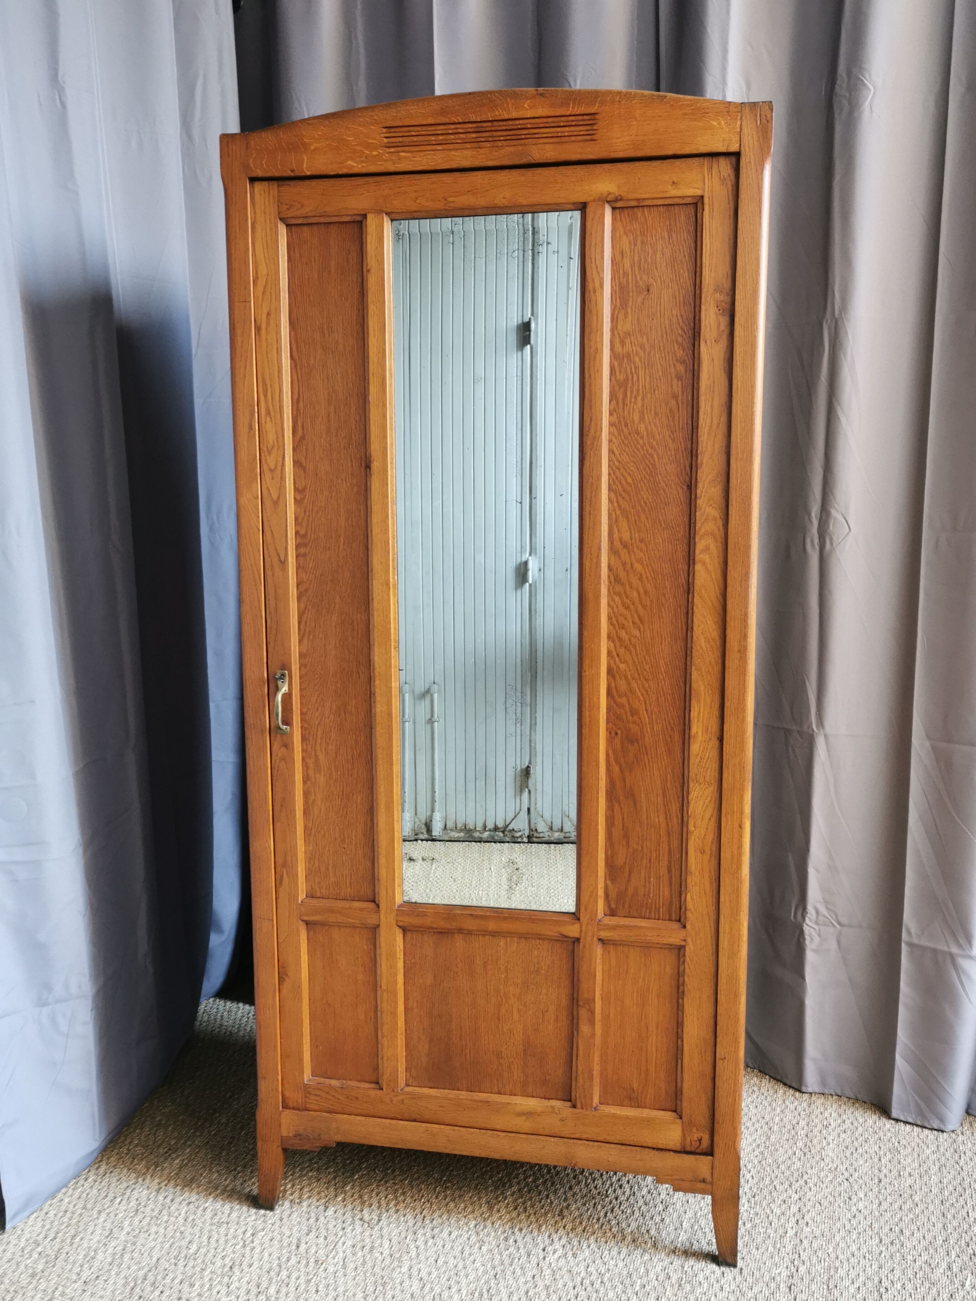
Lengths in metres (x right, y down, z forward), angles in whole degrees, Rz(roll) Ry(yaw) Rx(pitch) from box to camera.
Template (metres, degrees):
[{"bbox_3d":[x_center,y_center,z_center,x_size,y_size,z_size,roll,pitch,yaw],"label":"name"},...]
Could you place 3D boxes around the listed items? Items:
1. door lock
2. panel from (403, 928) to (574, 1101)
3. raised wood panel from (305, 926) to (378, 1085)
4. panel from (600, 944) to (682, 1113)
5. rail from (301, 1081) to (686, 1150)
[{"bbox_3d":[-0.361,0.094,1.908,0.017,0.112,0.028,1,9,10],"label":"door lock"},{"bbox_3d":[0.001,0.654,1.953,0.304,0.300,0.017,1,9,10],"label":"panel"},{"bbox_3d":[-0.263,0.648,1.999,0.133,0.301,0.017,1,9,10],"label":"raised wood panel"},{"bbox_3d":[0.266,0.661,1.907,0.135,0.302,0.017,1,9,10],"label":"panel"},{"bbox_3d":[0.002,0.838,1.980,0.687,0.065,0.022,1,9,10],"label":"rail"}]

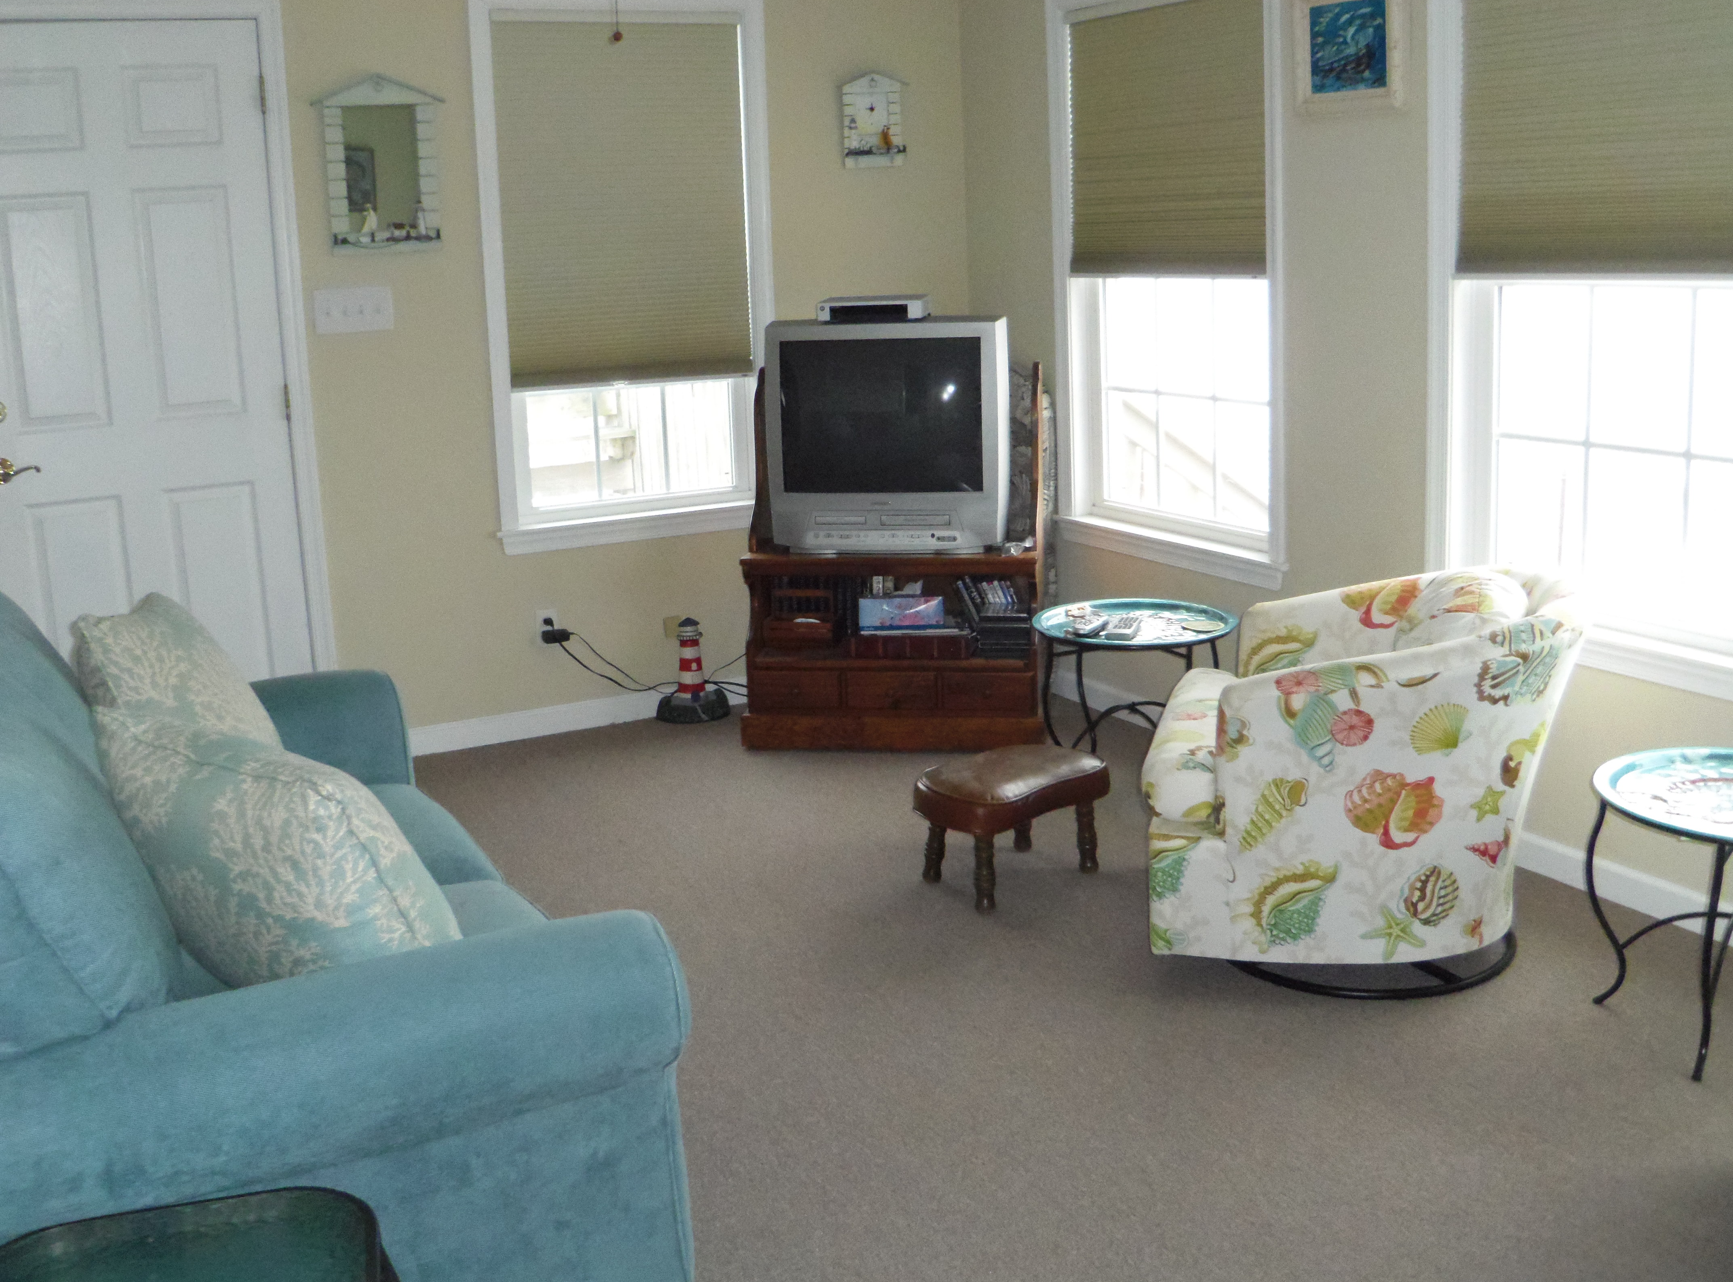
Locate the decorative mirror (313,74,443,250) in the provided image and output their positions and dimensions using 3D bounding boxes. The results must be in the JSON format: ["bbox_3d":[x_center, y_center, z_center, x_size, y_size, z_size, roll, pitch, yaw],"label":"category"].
[{"bbox_3d":[-1.261,-1.248,4.568,0.352,0.466,0.050,-9,14,-26],"label":"decorative mirror"}]

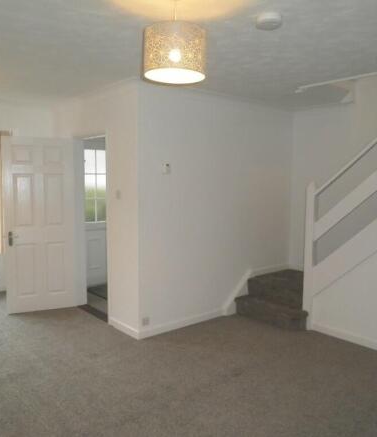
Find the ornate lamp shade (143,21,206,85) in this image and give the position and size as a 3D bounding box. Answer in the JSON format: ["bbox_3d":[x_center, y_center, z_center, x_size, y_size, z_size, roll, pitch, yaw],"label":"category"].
[{"bbox_3d":[-0.068,-0.812,2.008,0.307,0.213,0.307,2,6,0],"label":"ornate lamp shade"}]

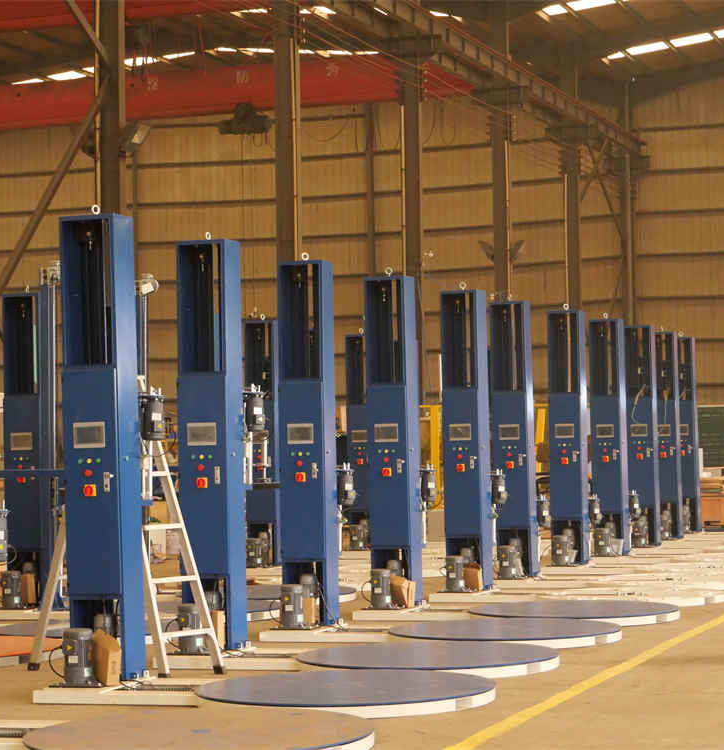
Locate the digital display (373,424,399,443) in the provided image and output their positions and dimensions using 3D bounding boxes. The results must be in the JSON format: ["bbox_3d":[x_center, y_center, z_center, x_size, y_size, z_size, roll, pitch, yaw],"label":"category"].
[{"bbox_3d":[0.206,0.475,16.466,0.205,0.147,0.040,-2,-2,21],"label":"digital display"}]

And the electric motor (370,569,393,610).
[{"bbox_3d":[0.153,1.724,16.268,0.169,0.308,0.199,-2,-2,22],"label":"electric motor"}]

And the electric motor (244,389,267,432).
[{"bbox_3d":[-0.713,0.238,13.533,0.149,0.298,0.169,0,-2,-23],"label":"electric motor"}]

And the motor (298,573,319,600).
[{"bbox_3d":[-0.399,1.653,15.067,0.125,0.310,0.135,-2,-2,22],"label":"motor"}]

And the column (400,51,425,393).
[{"bbox_3d":[1.067,-1.752,38.949,0.380,8.900,0.280,-2,-2,21],"label":"column"}]

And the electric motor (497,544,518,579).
[{"bbox_3d":[1.394,1.808,19.574,0.169,0.308,0.199,-2,-2,22],"label":"electric motor"}]

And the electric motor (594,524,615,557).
[{"bbox_3d":[2.755,1.887,22.915,0.190,0.310,0.200,-2,-2,21],"label":"electric motor"}]

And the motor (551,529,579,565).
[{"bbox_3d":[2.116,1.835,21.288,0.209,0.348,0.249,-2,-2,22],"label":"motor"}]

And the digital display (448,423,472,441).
[{"bbox_3d":[0.890,0.519,18.245,0.212,0.148,0.030,-2,-2,23],"label":"digital display"}]

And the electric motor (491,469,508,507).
[{"bbox_3d":[1.249,1.024,18.399,0.149,0.333,0.169,0,-2,-23],"label":"electric motor"}]

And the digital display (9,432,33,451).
[{"bbox_3d":[-2.924,0.577,17.401,0.205,0.147,0.040,-2,-2,21],"label":"digital display"}]

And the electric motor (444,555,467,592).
[{"bbox_3d":[0.824,1.767,17.991,0.165,0.315,0.185,-2,-2,22],"label":"electric motor"}]

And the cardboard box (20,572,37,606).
[{"bbox_3d":[-2.787,1.790,16.896,0.100,0.269,0.100,-3,-3,40],"label":"cardboard box"}]

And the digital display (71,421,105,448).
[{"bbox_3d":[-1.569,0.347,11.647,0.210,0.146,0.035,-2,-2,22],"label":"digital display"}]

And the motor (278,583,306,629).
[{"bbox_3d":[-0.511,1.688,14.751,0.165,0.315,0.185,-2,-2,22],"label":"motor"}]

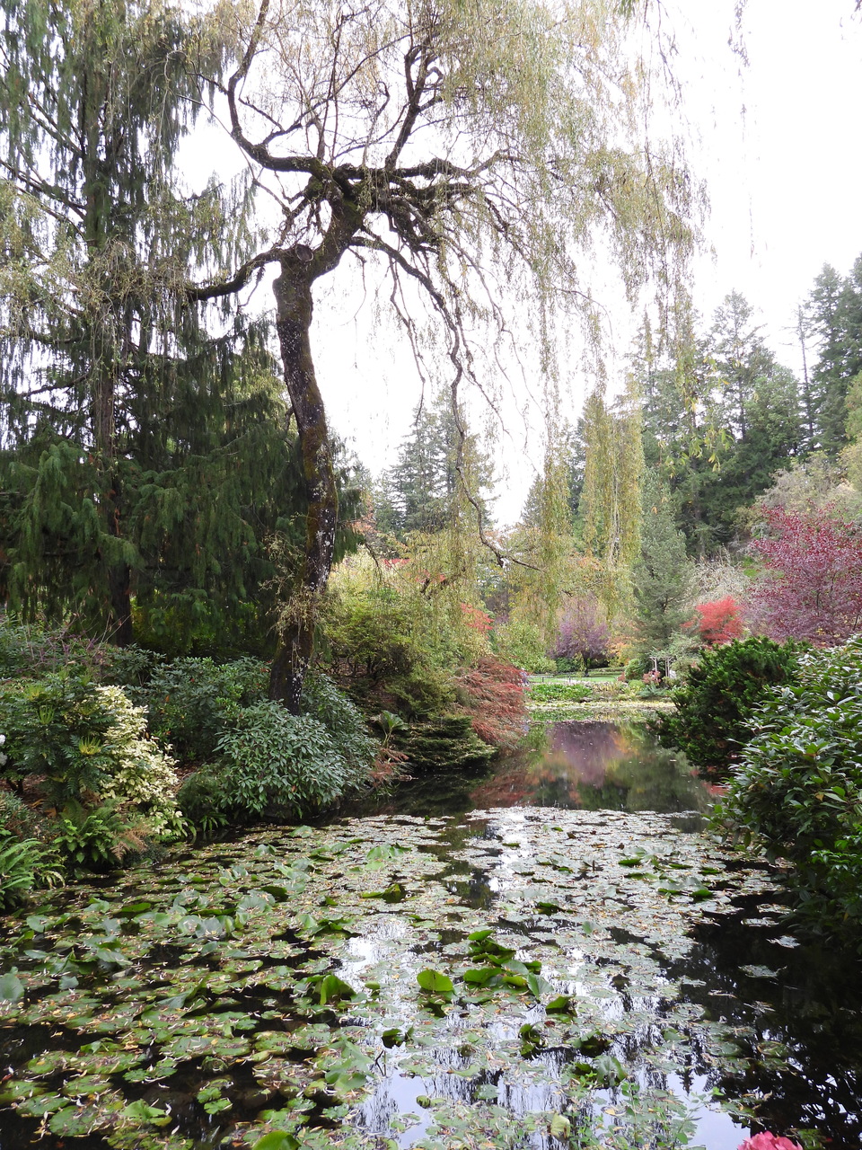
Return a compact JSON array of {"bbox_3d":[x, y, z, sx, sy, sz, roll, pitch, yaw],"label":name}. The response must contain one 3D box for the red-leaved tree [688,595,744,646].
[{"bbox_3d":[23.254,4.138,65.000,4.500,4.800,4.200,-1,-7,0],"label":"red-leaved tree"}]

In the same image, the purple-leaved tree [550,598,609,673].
[{"bbox_3d":[14.999,6.008,79.000,6.200,7.900,6.000,-1,-7,0],"label":"purple-leaved tree"}]

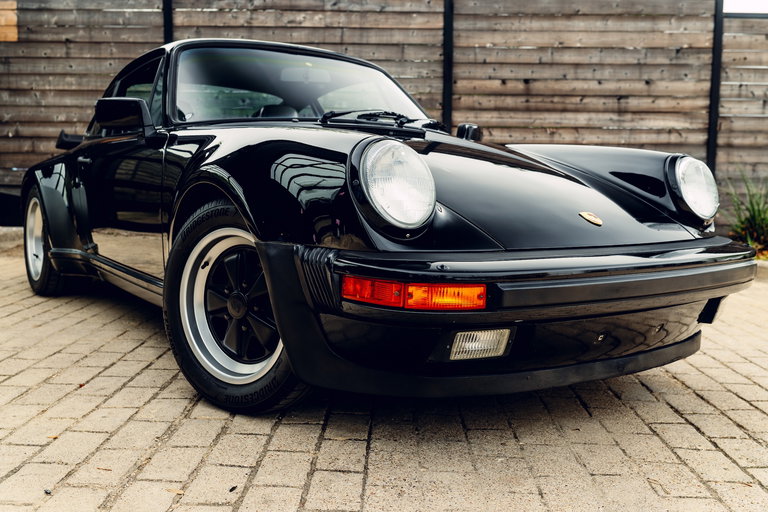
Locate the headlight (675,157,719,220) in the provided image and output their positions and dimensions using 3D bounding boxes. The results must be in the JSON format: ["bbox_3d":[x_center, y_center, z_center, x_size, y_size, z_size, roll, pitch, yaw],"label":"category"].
[{"bbox_3d":[1.041,-0.222,2.503,0.220,0.220,0.090,-3,-13,-36],"label":"headlight"}]

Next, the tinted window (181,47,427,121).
[{"bbox_3d":[-0.297,-0.726,3.240,1.300,0.560,0.170,-3,-37,-36],"label":"tinted window"}]

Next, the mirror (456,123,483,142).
[{"bbox_3d":[0.428,-0.583,3.701,0.200,0.140,0.100,-3,8,-36],"label":"mirror"}]

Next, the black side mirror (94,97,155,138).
[{"bbox_3d":[-0.946,-0.502,2.703,0.210,0.145,0.100,-3,8,-36],"label":"black side mirror"}]

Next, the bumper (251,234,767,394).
[{"bbox_3d":[0.526,0.120,2.172,1.680,0.360,0.670,-3,8,-36],"label":"bumper"}]

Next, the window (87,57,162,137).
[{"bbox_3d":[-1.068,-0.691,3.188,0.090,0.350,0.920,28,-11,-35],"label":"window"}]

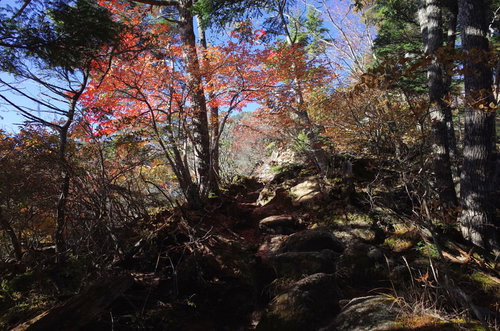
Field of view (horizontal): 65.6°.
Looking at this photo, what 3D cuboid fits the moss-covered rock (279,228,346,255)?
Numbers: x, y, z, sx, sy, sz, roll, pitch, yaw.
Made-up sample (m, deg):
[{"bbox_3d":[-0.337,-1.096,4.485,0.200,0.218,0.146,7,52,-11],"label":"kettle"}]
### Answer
[{"bbox_3d":[0.730,0.945,4.700,0.820,0.340,0.620,0,-2,0],"label":"moss-covered rock"}]

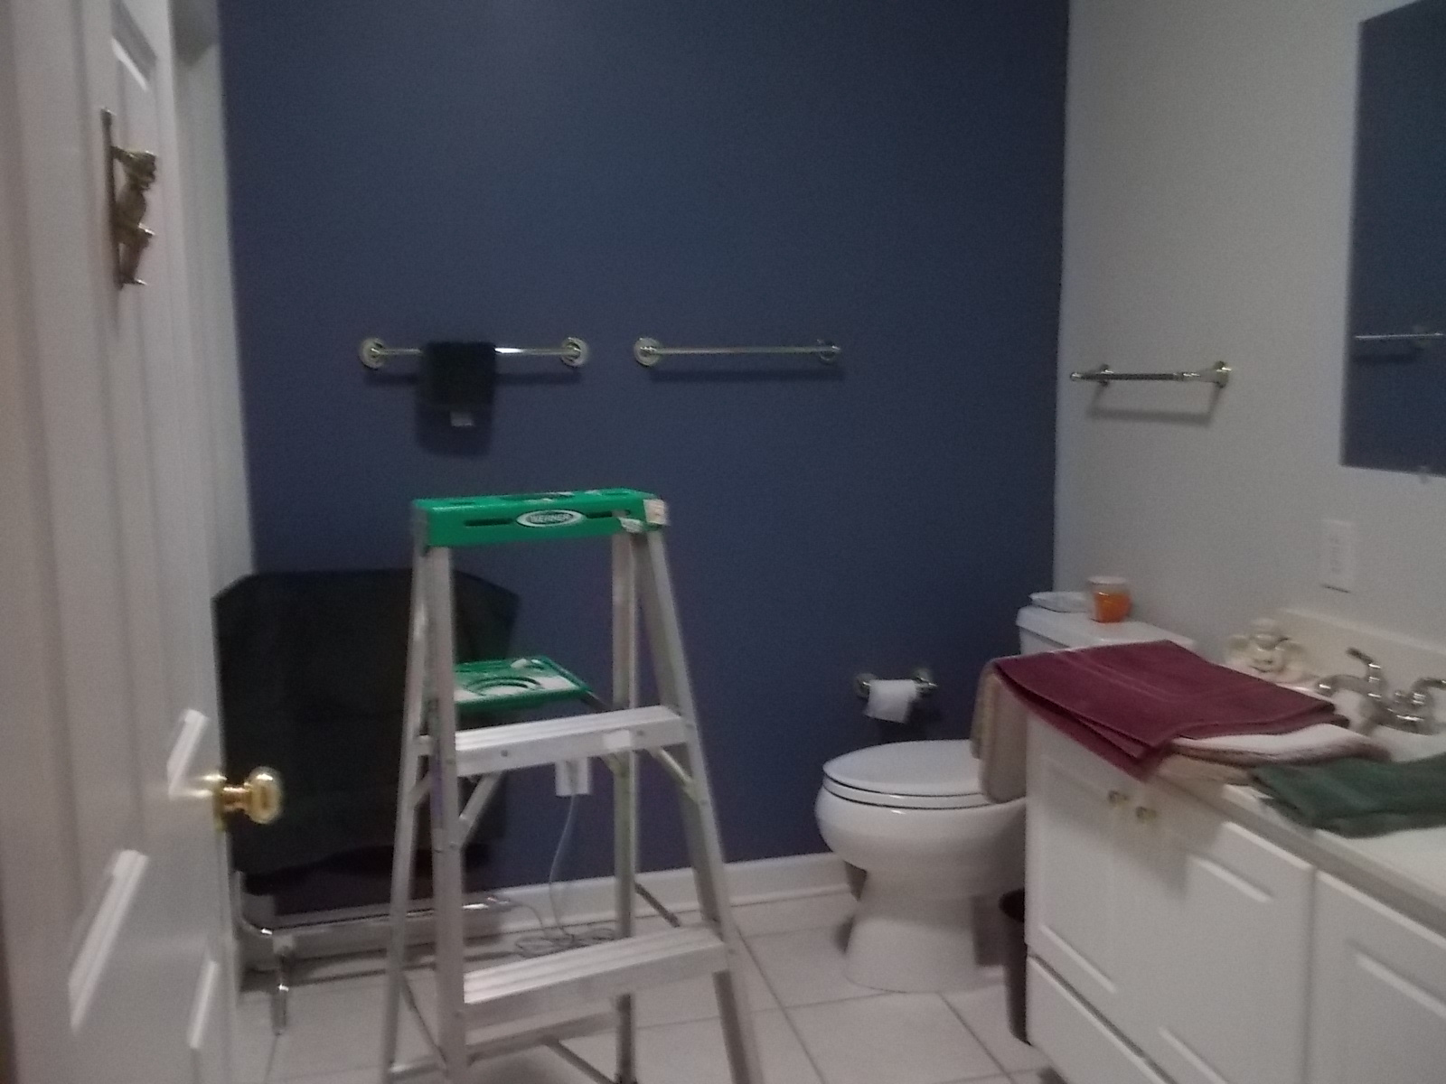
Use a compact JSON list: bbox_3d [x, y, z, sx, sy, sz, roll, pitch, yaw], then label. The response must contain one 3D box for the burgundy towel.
[{"bbox_3d":[0.777,0.276,2.154,0.405,0.085,0.545,-3,8,-17],"label":"burgundy towel"}]

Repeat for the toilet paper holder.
[{"bbox_3d":[0.449,0.368,3.060,0.205,0.064,0.090,-3,8,-13],"label":"toilet paper holder"}]

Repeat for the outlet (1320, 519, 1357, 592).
[{"bbox_3d":[1.089,0.024,2.155,0.012,0.119,0.078,-3,8,-13],"label":"outlet"}]

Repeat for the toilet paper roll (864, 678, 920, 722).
[{"bbox_3d":[0.418,0.399,3.031,0.120,0.109,0.060,-3,8,-13],"label":"toilet paper roll"}]

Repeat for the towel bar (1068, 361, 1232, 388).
[{"bbox_3d":[0.917,-0.361,2.662,0.088,0.058,0.497,-3,8,-13],"label":"towel bar"}]

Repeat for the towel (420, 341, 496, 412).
[{"bbox_3d":[-0.588,-0.364,2.692,0.165,0.162,0.055,-3,8,-13],"label":"towel"}]

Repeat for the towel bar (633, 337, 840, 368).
[{"bbox_3d":[0.045,-0.451,2.865,0.500,0.062,0.087,-3,8,-13],"label":"towel bar"}]

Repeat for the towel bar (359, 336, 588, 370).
[{"bbox_3d":[-0.555,-0.428,2.727,0.504,0.064,0.087,-3,8,-13],"label":"towel bar"}]

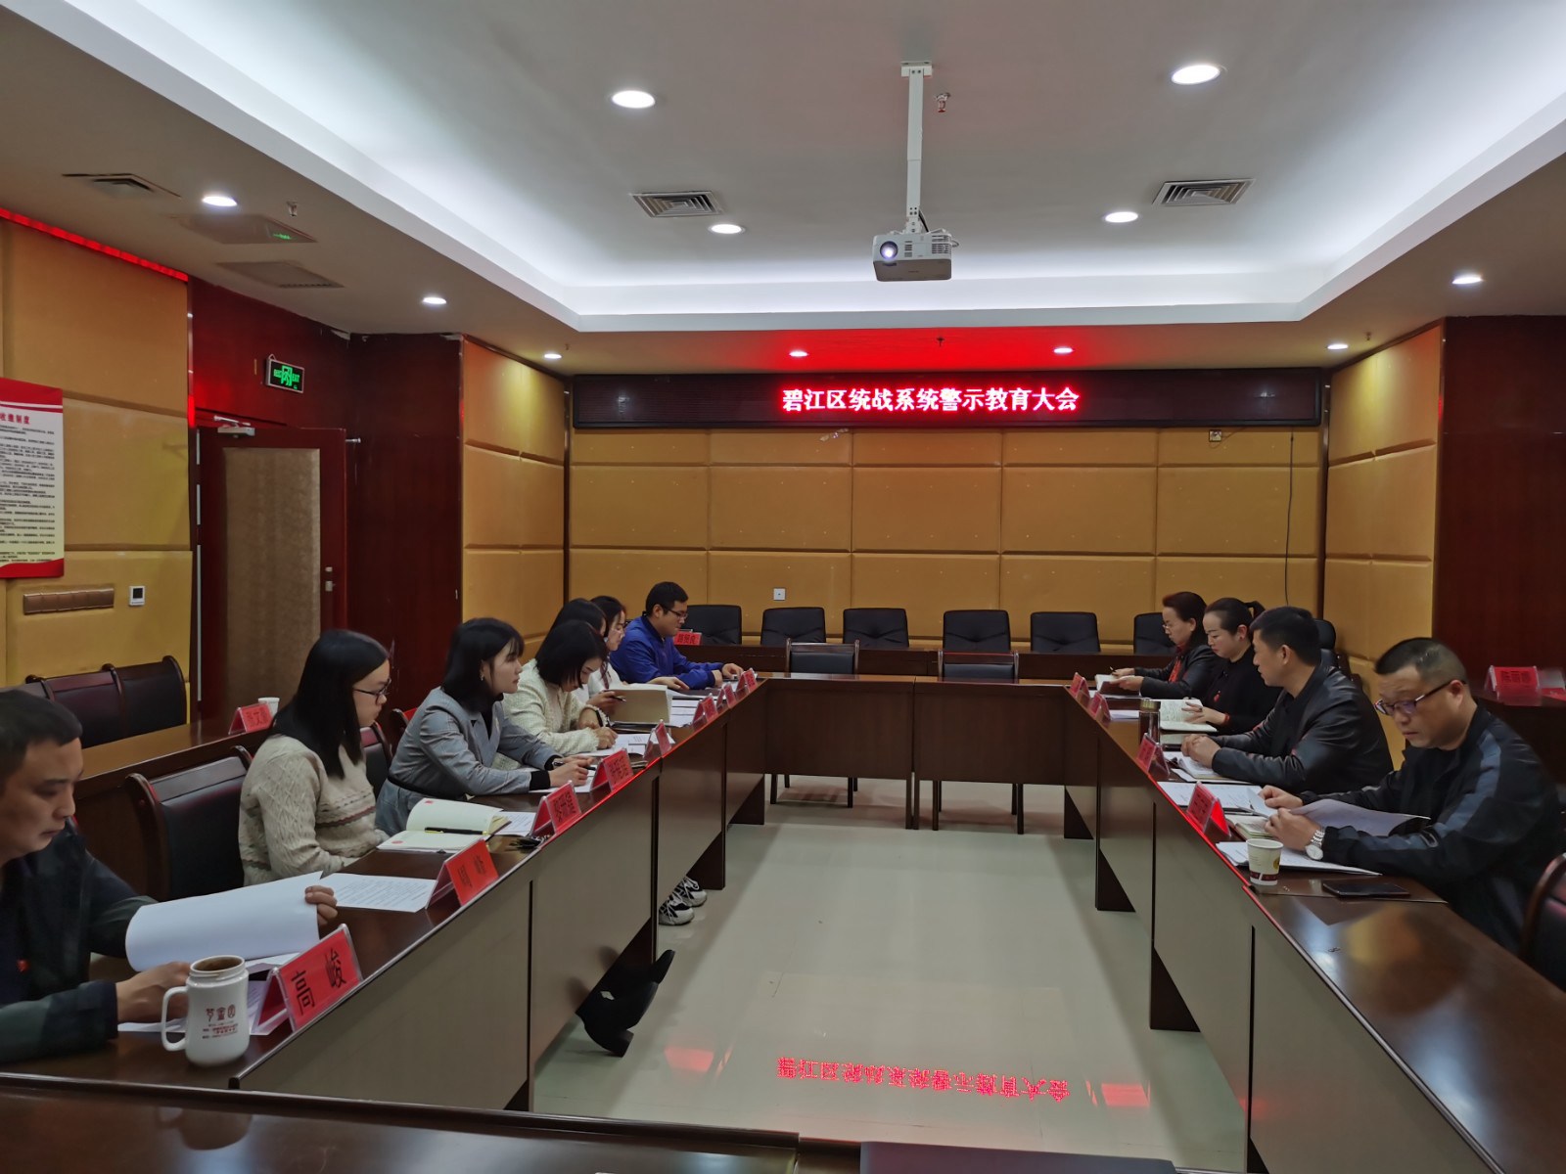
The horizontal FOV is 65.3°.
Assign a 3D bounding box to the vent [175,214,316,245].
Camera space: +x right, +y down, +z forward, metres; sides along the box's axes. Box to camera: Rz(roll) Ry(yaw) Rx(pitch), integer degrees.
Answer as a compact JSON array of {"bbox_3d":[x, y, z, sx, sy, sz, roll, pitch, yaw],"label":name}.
[{"bbox_3d":[-2.245,-1.470,5.053,0.430,0.030,0.430,1,2,8],"label":"vent"}]

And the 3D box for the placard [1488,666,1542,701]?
[{"bbox_3d":[3.486,0.462,5.840,0.205,0.105,0.070,1,2,7],"label":"placard"}]

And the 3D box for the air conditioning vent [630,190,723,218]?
[{"bbox_3d":[-0.501,-1.864,5.912,0.390,0.040,0.390,1,2,7],"label":"air conditioning vent"}]

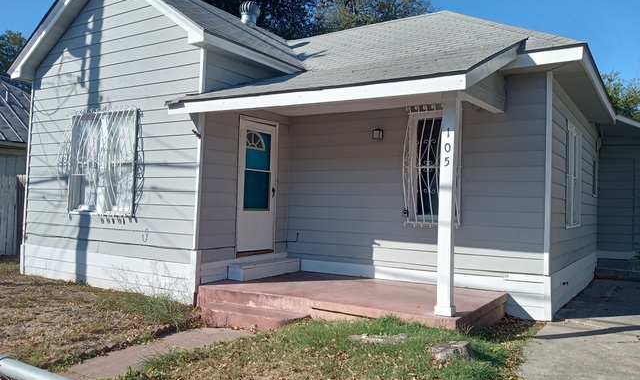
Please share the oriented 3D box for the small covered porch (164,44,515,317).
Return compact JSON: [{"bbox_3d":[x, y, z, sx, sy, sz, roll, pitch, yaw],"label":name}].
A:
[{"bbox_3d":[0.298,-0.251,6.920,4.080,3.542,2.368,0,-2,33],"label":"small covered porch"}]

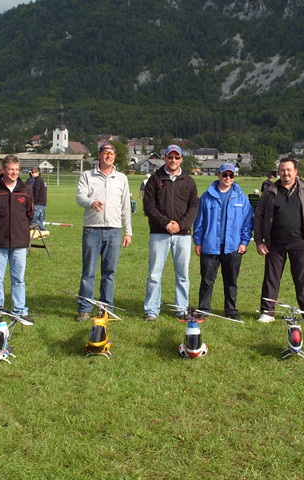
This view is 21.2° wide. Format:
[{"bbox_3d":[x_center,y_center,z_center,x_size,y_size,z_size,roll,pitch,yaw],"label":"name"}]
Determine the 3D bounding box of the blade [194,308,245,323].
[{"bbox_3d":[0.535,0.637,6.759,0.060,0.030,0.620,-4,6,-37],"label":"blade"}]

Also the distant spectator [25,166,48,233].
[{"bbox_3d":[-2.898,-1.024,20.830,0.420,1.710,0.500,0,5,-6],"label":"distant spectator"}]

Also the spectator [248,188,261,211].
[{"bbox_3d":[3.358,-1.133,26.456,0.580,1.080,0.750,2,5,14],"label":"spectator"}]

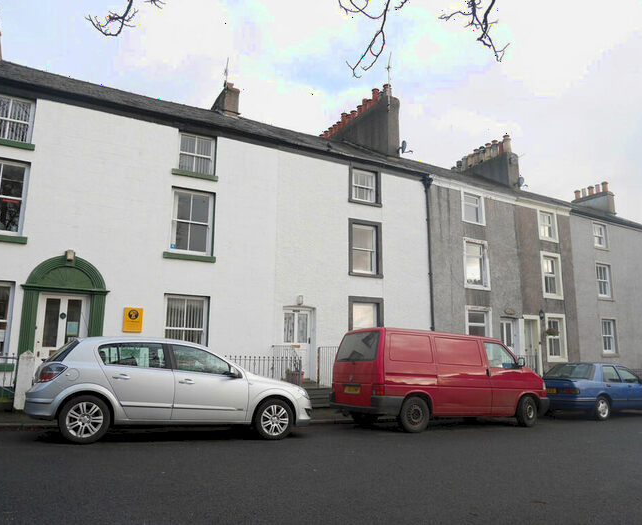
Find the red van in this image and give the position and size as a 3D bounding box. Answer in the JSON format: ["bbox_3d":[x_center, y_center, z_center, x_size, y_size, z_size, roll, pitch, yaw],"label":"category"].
[{"bbox_3d":[2.720,2.535,10.670,4.700,1.940,1.880,7,-12,-25],"label":"red van"}]

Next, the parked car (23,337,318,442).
[{"bbox_3d":[-2.152,1.991,7.812,4.250,1.460,1.780,8,-13,-23],"label":"parked car"}]

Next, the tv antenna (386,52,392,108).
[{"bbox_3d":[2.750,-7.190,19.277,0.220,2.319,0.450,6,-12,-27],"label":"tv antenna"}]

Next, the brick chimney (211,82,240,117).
[{"bbox_3d":[-3.927,-6.243,19.755,0.587,1.629,2.000,6,-12,-27],"label":"brick chimney"}]

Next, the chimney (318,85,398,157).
[{"bbox_3d":[1.727,-5.285,21.483,0.589,3.339,5.000,6,-12,-27],"label":"chimney"}]

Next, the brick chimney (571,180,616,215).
[{"bbox_3d":[16.096,-3.568,28.764,0.754,2.122,2.141,7,-13,-32],"label":"brick chimney"}]

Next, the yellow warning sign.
[{"bbox_3d":[-4.510,1.397,11.654,0.431,0.562,0.040,6,-12,-27],"label":"yellow warning sign"}]

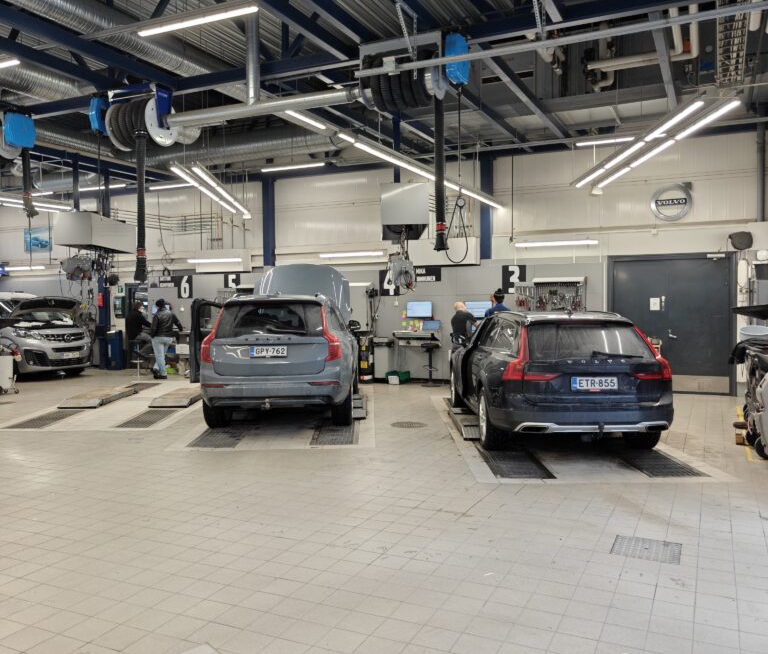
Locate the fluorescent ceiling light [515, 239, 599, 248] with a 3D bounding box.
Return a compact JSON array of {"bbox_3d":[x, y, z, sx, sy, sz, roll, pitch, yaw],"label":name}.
[{"bbox_3d":[3.243,-1.564,12.790,1.570,0.100,0.110,1,2,25],"label":"fluorescent ceiling light"}]

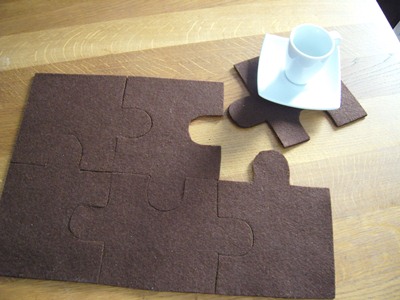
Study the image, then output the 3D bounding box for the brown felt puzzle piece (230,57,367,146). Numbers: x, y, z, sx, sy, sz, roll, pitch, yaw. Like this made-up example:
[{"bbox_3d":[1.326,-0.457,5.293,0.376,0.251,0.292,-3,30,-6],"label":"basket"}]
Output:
[{"bbox_3d":[0.124,-0.081,0.574,0.180,0.006,0.150,-22,69,-10],"label":"brown felt puzzle piece"}]

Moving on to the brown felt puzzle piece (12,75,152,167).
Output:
[{"bbox_3d":[-0.157,-0.041,0.553,0.182,0.006,0.145,4,67,1],"label":"brown felt puzzle piece"}]

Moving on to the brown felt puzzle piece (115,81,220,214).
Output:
[{"bbox_3d":[-0.043,-0.011,0.542,0.141,0.006,0.197,4,67,1],"label":"brown felt puzzle piece"}]

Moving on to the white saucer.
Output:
[{"bbox_3d":[0.147,-0.115,0.576,0.113,0.018,0.113,9,67,3],"label":"white saucer"}]

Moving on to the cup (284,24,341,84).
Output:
[{"bbox_3d":[0.153,-0.130,0.549,0.072,0.069,0.059,-16,68,-7],"label":"cup"}]

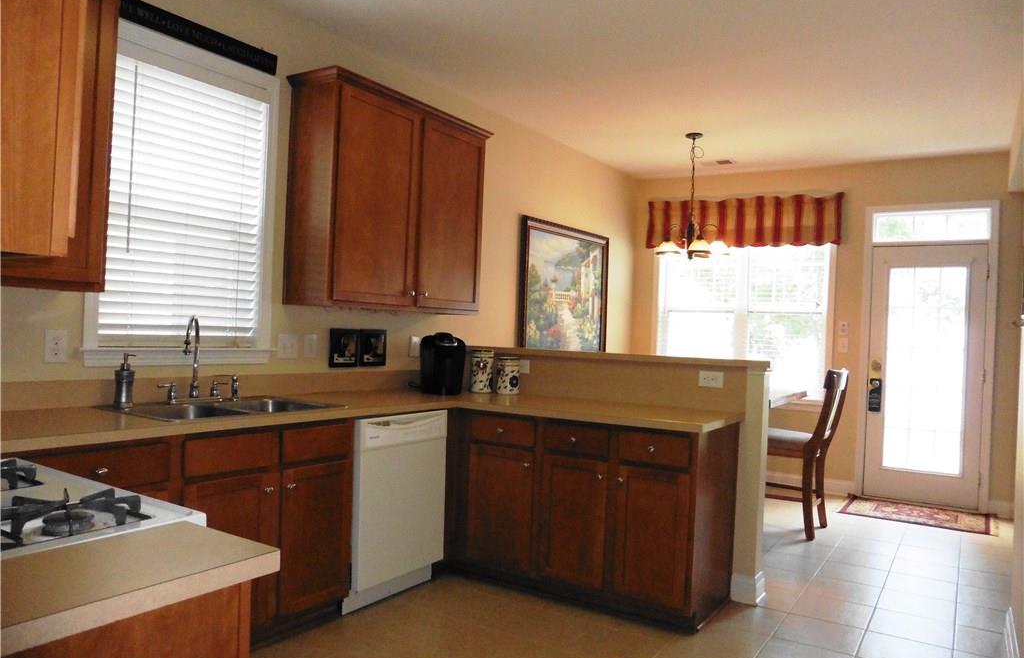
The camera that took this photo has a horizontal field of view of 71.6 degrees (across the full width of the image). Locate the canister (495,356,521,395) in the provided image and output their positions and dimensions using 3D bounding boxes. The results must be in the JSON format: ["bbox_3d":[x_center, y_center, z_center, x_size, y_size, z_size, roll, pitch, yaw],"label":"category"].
[{"bbox_3d":[-0.009,0.266,4.032,0.130,0.204,0.130,2,0,33],"label":"canister"}]

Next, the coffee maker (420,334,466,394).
[{"bbox_3d":[-0.367,0.188,3.925,0.240,0.324,0.300,2,0,-14],"label":"coffee maker"}]

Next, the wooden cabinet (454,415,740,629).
[{"bbox_3d":[0.392,0.854,3.533,1.280,0.875,0.610,2,0,33],"label":"wooden cabinet"}]

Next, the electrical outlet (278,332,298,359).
[{"bbox_3d":[-1.100,0.087,3.483,0.008,0.117,0.114,2,0,33],"label":"electrical outlet"}]

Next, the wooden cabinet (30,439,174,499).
[{"bbox_3d":[-1.517,0.748,2.314,0.630,0.820,0.490,2,0,33],"label":"wooden cabinet"}]

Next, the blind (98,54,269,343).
[{"bbox_3d":[-1.385,-0.514,3.058,0.055,1.150,0.740,2,0,33],"label":"blind"}]

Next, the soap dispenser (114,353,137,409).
[{"bbox_3d":[-1.461,0.198,2.692,0.090,0.210,0.078,2,0,-5],"label":"soap dispenser"}]

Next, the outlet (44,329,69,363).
[{"bbox_3d":[-1.673,0.064,2.605,0.008,0.116,0.072,2,0,33],"label":"outlet"}]

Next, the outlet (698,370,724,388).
[{"bbox_3d":[0.988,0.253,3.513,0.122,0.074,0.010,2,0,33],"label":"outlet"}]

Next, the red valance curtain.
[{"bbox_3d":[2.036,-0.951,6.380,1.730,0.460,0.095,2,0,33],"label":"red valance curtain"}]

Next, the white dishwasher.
[{"bbox_3d":[-0.756,0.815,3.468,0.610,0.864,0.600,2,0,33],"label":"white dishwasher"}]

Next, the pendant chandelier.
[{"bbox_3d":[1.326,-0.983,5.253,0.550,0.922,0.550,2,0,33],"label":"pendant chandelier"}]

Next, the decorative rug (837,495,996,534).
[{"bbox_3d":[3.030,1.393,5.329,0.970,0.012,0.680,2,0,33],"label":"decorative rug"}]

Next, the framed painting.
[{"bbox_3d":[0.442,-0.256,5.787,0.045,1.150,1.425,2,0,33],"label":"framed painting"}]

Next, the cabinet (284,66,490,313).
[{"bbox_3d":[-0.620,-0.645,3.867,0.345,1.098,1.240,2,0,33],"label":"cabinet"}]

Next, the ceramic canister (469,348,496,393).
[{"bbox_3d":[-0.166,0.240,4.037,0.135,0.235,0.135,2,0,0],"label":"ceramic canister"}]

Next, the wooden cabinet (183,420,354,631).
[{"bbox_3d":[-1.162,0.764,2.858,0.630,0.820,0.810,2,0,33],"label":"wooden cabinet"}]

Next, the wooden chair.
[{"bbox_3d":[1.913,0.804,4.797,0.575,1.080,0.450,2,0,33],"label":"wooden chair"}]

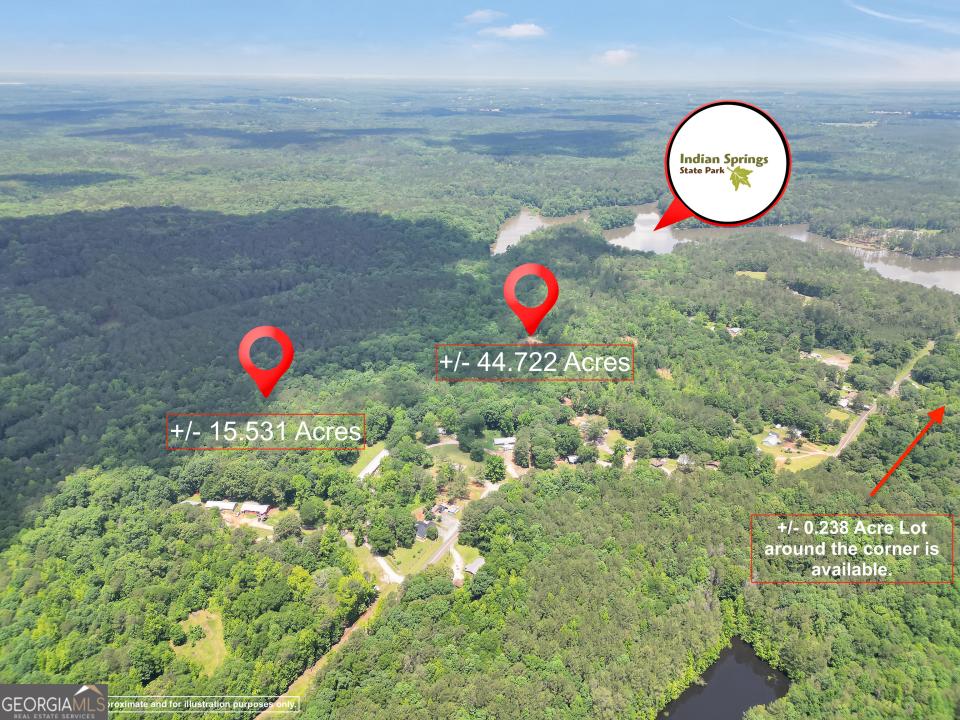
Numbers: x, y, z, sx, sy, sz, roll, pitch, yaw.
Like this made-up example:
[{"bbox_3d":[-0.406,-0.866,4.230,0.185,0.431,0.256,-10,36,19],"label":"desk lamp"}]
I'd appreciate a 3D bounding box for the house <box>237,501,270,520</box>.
[{"bbox_3d":[-157.432,105.165,466.340,18.800,4.300,10.200,2,24,5],"label":"house"}]

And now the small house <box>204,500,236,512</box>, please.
[{"bbox_3d":[-182.762,103.699,469.858,21.500,3.900,7.800,2,23,4],"label":"small house"}]

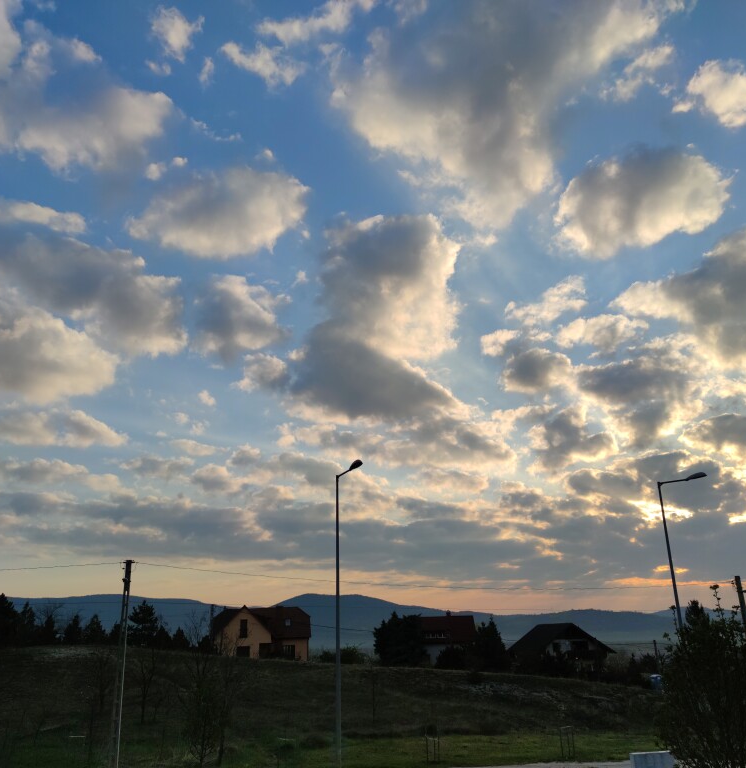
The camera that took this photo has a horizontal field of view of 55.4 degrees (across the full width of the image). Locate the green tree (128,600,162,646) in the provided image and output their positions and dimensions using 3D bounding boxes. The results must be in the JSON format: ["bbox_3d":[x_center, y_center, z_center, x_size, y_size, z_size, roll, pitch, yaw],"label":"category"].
[{"bbox_3d":[-24.413,25.677,76.000,3.200,4.637,3.200,-1,-19,0],"label":"green tree"}]

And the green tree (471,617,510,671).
[{"bbox_3d":[14.232,31.432,86.000,4.550,6.140,4.550,-4,-20,8],"label":"green tree"}]

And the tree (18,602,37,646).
[{"bbox_3d":[-38.930,27.099,80.000,2.240,4.660,2.240,7,-21,-24],"label":"tree"}]

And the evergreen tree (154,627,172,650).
[{"bbox_3d":[-25.497,30.706,86.000,2.200,2.500,2.200,4,-20,-15],"label":"evergreen tree"}]

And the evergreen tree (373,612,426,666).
[{"bbox_3d":[3.130,31.296,87.000,6.000,6.000,6.000,-1,-19,0],"label":"evergreen tree"}]

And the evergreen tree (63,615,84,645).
[{"bbox_3d":[-34.706,28.354,82.000,2.350,3.250,2.350,6,-21,-21],"label":"evergreen tree"}]

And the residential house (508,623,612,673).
[{"bbox_3d":[25.516,36.731,98.000,10.400,6.864,9.905,2,-19,-9],"label":"residential house"}]

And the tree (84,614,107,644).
[{"bbox_3d":[-29.682,26.375,76.000,2.100,3.167,2.100,-1,-19,0],"label":"tree"}]

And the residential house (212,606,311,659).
[{"bbox_3d":[-14.905,34.077,97.000,12.896,6.928,10.209,0,-19,-5],"label":"residential house"}]

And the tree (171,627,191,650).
[{"bbox_3d":[-21.022,27.945,78.000,1.900,2.421,1.900,-1,-19,0],"label":"tree"}]

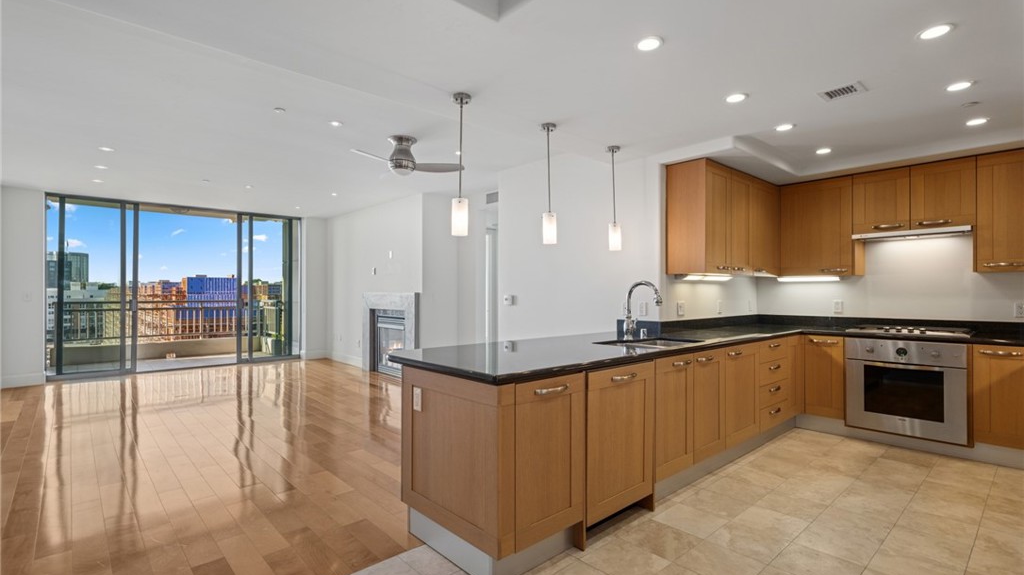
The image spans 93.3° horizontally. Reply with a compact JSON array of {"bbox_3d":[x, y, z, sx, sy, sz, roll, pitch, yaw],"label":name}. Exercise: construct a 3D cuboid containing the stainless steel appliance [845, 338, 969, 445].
[{"bbox_3d":[3.336,0.809,4.064,0.580,0.751,0.762,1,-1,-42],"label":"stainless steel appliance"}]

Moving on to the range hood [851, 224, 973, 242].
[{"bbox_3d":[3.454,-0.463,4.181,0.355,0.057,0.778,1,-1,-42],"label":"range hood"}]

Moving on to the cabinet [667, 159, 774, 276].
[{"bbox_3d":[1.992,-0.558,4.448,1.561,0.906,0.344,1,-1,-42],"label":"cabinet"}]

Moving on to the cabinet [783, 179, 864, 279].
[{"bbox_3d":[3.005,-0.557,4.703,0.325,0.906,0.633,1,-1,-42],"label":"cabinet"}]

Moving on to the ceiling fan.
[{"bbox_3d":[-0.958,-1.219,4.506,1.020,0.358,1.060,0,-1,-5],"label":"ceiling fan"}]

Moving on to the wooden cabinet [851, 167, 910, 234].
[{"bbox_3d":[3.342,-0.750,4.331,0.325,0.531,0.406,1,-1,-42],"label":"wooden cabinet"}]

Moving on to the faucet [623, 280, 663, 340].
[{"bbox_3d":[0.965,0.169,3.525,0.105,0.435,0.310,1,-1,-42],"label":"faucet"}]

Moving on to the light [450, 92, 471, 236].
[{"bbox_3d":[-0.302,-0.728,2.874,0.108,0.839,0.108,0,-1,0],"label":"light"}]

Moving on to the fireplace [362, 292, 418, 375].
[{"bbox_3d":[-1.804,0.719,7.357,0.220,1.275,1.640,1,-1,-42],"label":"fireplace"}]

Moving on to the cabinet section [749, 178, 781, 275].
[{"bbox_3d":[2.291,-0.549,4.687,0.726,0.896,0.344,1,-1,-42],"label":"cabinet section"}]

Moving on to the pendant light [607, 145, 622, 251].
[{"bbox_3d":[0.833,-0.718,3.928,0.108,0.835,0.108,0,-1,0],"label":"pendant light"}]

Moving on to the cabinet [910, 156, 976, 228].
[{"bbox_3d":[3.612,-0.755,4.031,0.325,0.531,0.402,1,-1,-42],"label":"cabinet"}]

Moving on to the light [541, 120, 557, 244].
[{"bbox_3d":[0.256,-0.723,3.399,0.108,0.836,0.108,0,-1,0],"label":"light"}]

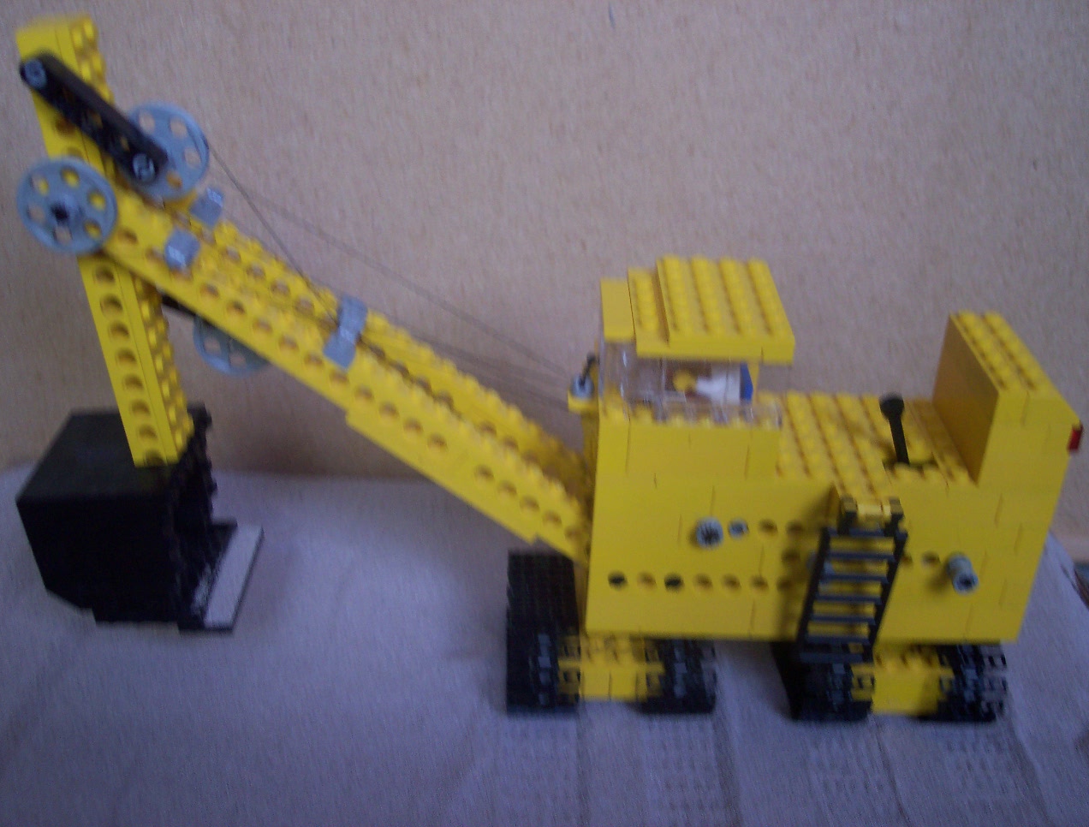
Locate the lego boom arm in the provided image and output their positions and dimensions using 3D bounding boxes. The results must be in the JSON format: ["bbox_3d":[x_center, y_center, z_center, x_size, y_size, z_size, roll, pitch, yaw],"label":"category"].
[{"bbox_3d":[-0.055,-0.028,0.325,0.145,0.154,0.045,1,31,0],"label":"lego boom arm"}]

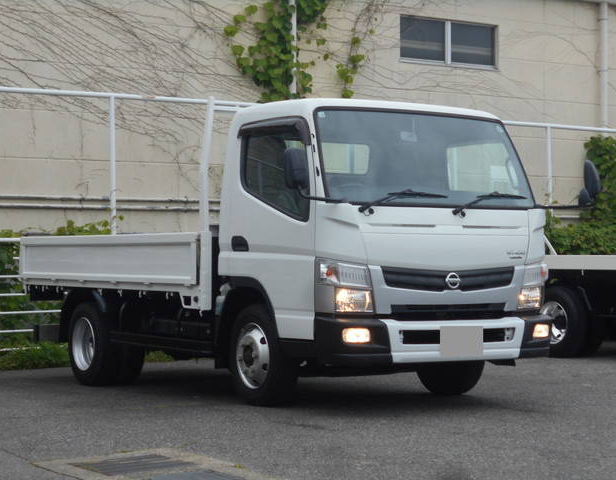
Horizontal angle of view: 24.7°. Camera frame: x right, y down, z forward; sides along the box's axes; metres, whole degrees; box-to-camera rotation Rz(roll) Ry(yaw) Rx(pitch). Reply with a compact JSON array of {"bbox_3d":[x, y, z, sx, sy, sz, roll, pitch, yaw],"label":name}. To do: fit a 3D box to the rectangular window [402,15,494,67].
[{"bbox_3d":[2.124,-2.919,20.916,1.800,0.700,0.100,1,-1,-30],"label":"rectangular window"}]

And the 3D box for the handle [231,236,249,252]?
[{"bbox_3d":[-0.477,0.028,10.021,0.060,0.110,0.250,1,-1,-31],"label":"handle"}]

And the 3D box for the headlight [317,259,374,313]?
[{"bbox_3d":[0.237,0.297,9.056,0.380,0.340,0.180,1,-2,-33],"label":"headlight"}]

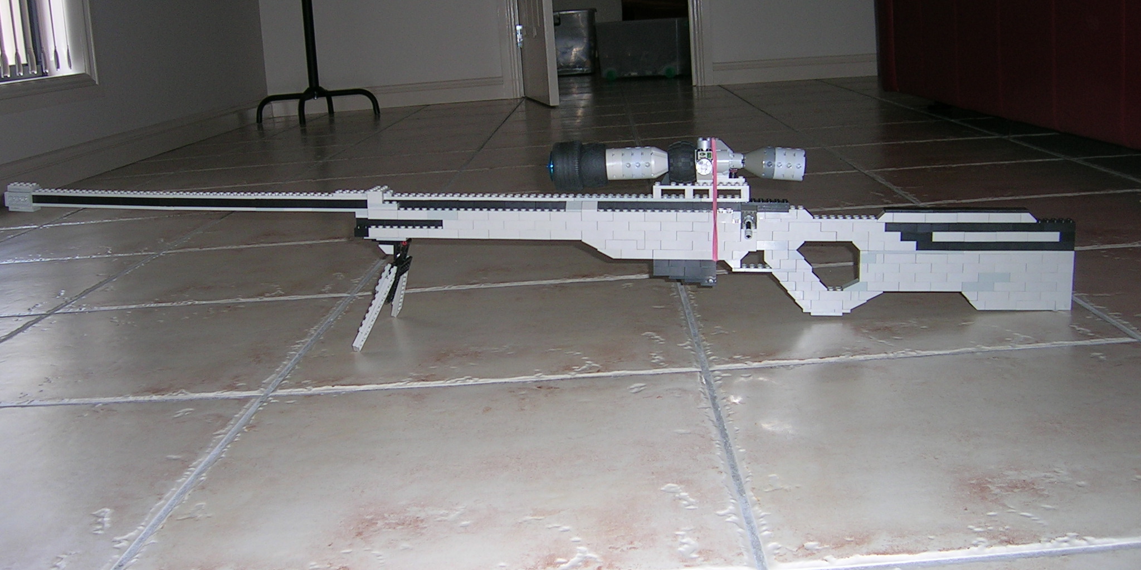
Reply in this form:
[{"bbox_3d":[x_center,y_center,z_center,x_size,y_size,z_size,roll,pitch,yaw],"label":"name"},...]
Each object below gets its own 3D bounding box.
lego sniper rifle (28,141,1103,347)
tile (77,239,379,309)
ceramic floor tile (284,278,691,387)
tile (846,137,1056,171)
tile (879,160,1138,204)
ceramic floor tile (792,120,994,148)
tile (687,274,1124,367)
[{"bbox_3d":[-0.075,-0.050,1.195,1.155,0.195,0.140,0,14,9],"label":"lego sniper rifle"},{"bbox_3d":[-0.459,-0.014,1.610,0.395,0.010,0.390,-4,13,2],"label":"tile"},{"bbox_3d":[-0.073,0.049,1.219,0.395,0.010,0.390,-4,13,2],"label":"ceramic floor tile"},{"bbox_3d":[0.747,-0.262,2.310,0.395,0.010,0.390,-4,13,2],"label":"tile"},{"bbox_3d":[0.735,-0.174,1.935,0.395,0.010,0.390,-4,13,2],"label":"tile"},{"bbox_3d":[0.758,-0.350,2.685,0.395,0.010,0.390,-4,13,2],"label":"ceramic floor tile"},{"bbox_3d":[0.324,0.024,1.202,0.395,0.010,0.390,-4,13,2],"label":"tile"}]

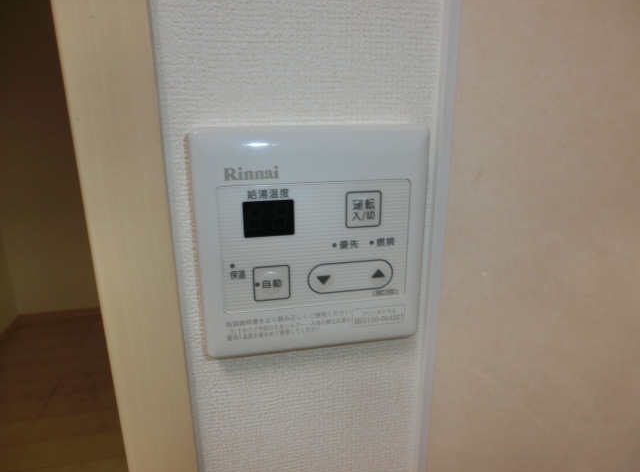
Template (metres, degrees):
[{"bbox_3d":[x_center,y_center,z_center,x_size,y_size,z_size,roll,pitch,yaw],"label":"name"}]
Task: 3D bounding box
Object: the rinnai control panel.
[{"bbox_3d":[-0.003,0.004,0.235,0.120,0.120,0.018,-3,16,-11],"label":"rinnai control panel"}]

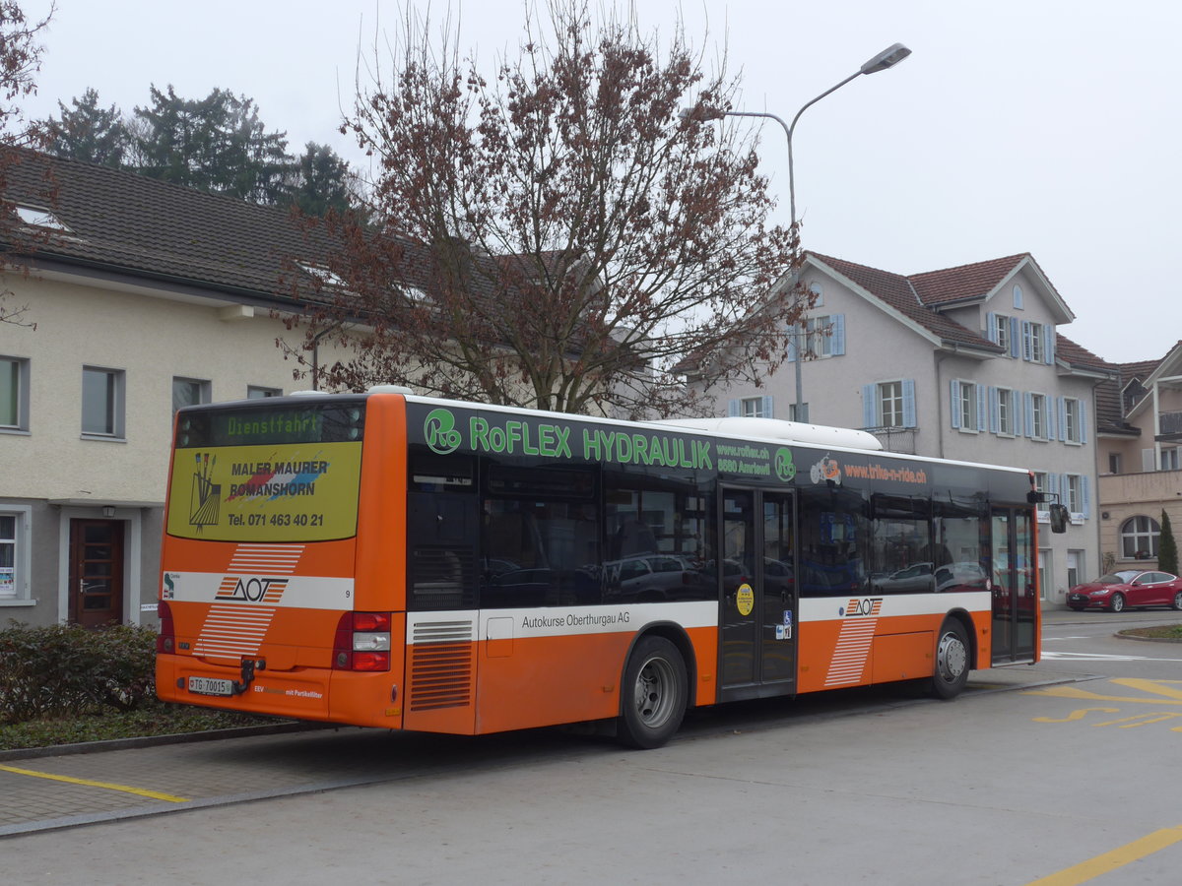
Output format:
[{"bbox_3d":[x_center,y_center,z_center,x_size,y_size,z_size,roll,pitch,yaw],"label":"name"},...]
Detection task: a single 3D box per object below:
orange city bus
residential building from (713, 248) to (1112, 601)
[{"bbox_3d":[1.212,1.294,16.405,2.530,3.050,12.050,-3,-5,38],"label":"orange city bus"},{"bbox_3d":[12.133,-0.158,62.674,12.805,13.199,13.297,-5,-7,43],"label":"residential building"}]

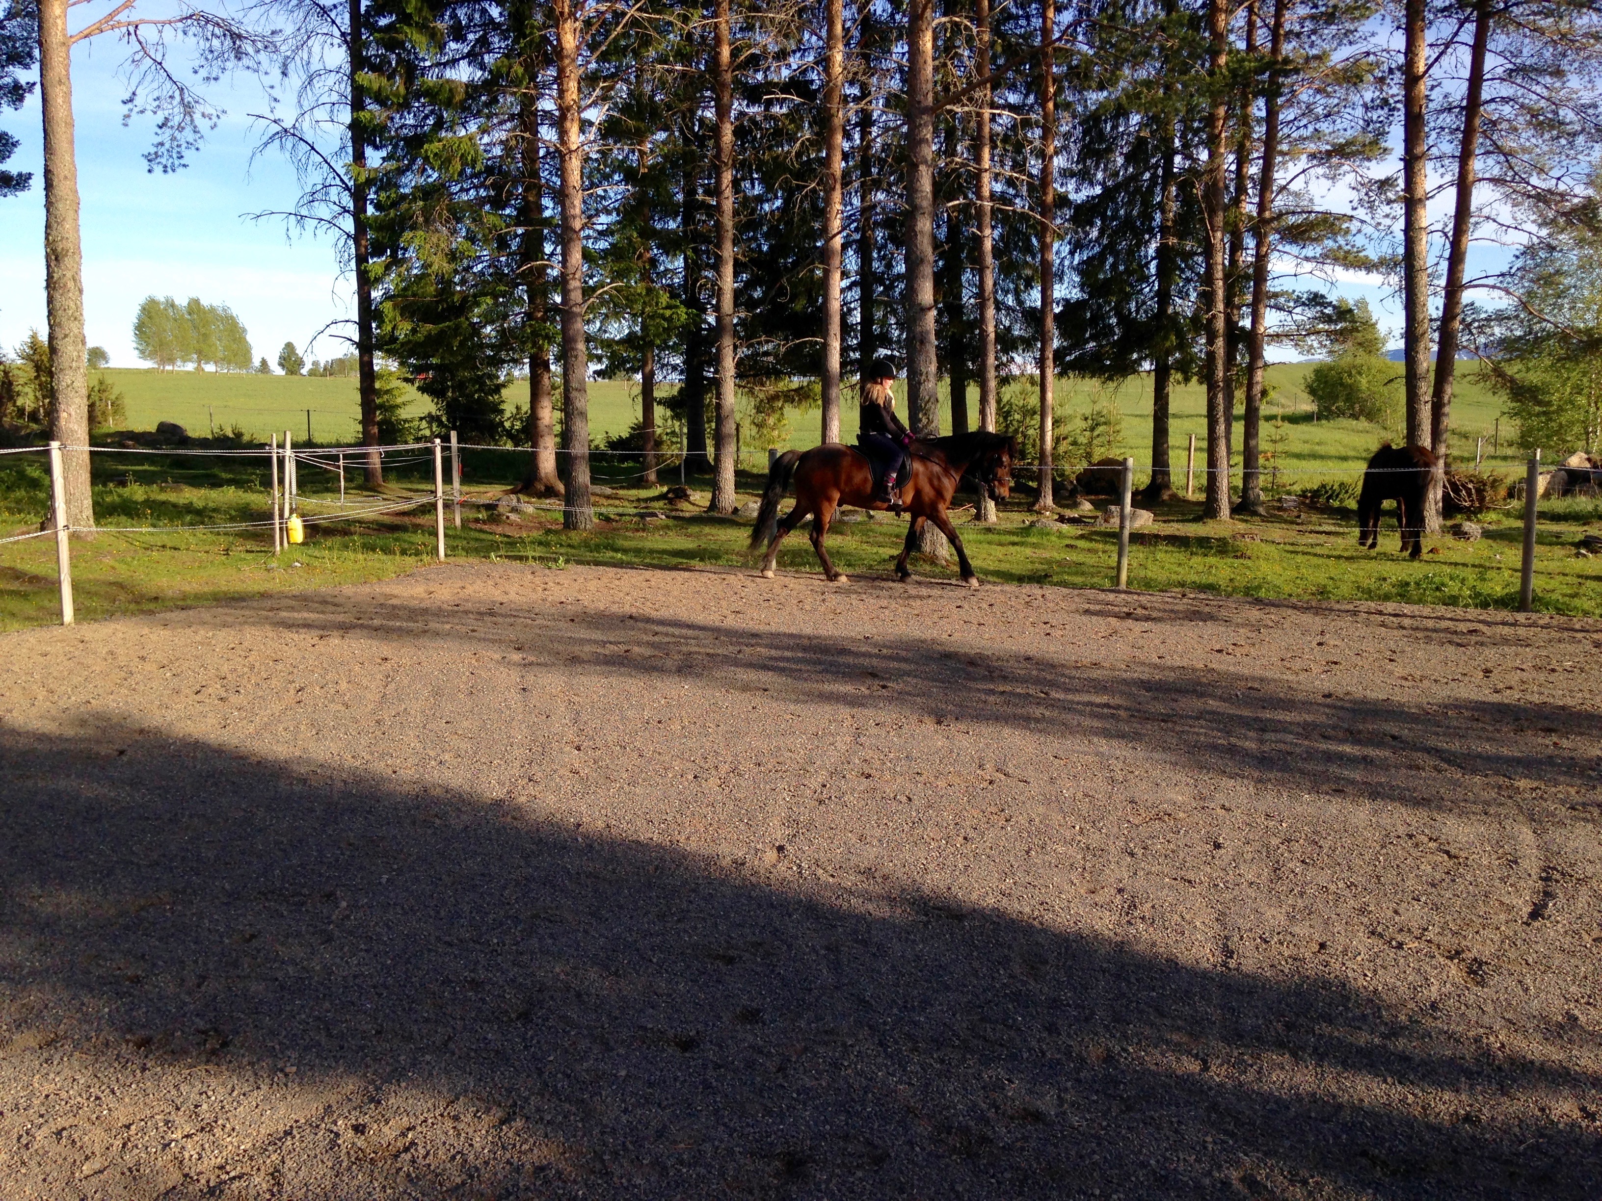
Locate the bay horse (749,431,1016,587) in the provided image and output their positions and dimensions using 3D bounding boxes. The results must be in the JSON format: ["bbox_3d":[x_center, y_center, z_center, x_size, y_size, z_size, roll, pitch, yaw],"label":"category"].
[{"bbox_3d":[0.796,-0.922,15.300,2.680,1.530,0.550,2,7,17],"label":"bay horse"}]

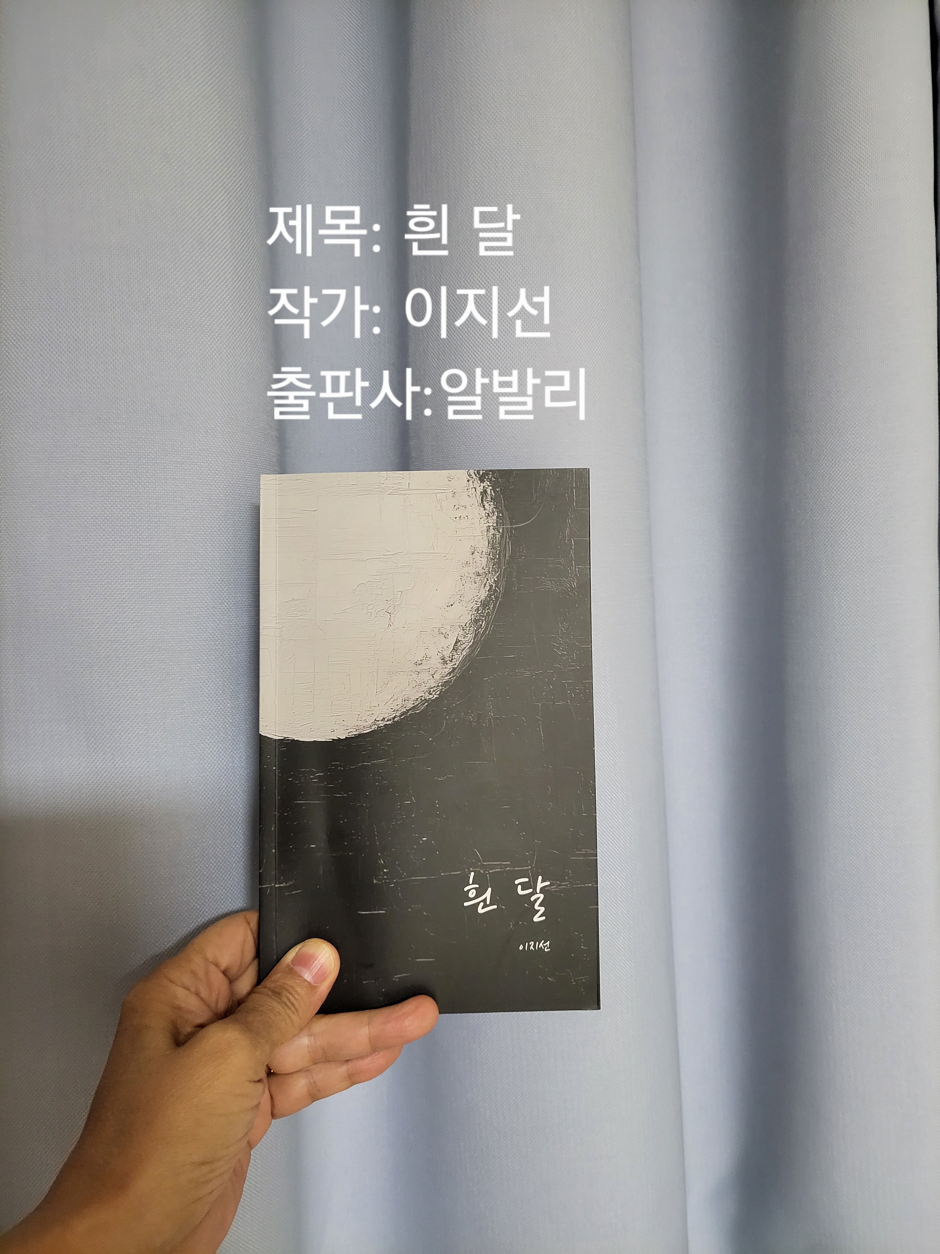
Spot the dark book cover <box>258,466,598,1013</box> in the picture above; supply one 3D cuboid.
[{"bbox_3d":[-0.016,0.042,0.332,0.126,0.202,0.011,-1,-4,0],"label":"dark book cover"}]

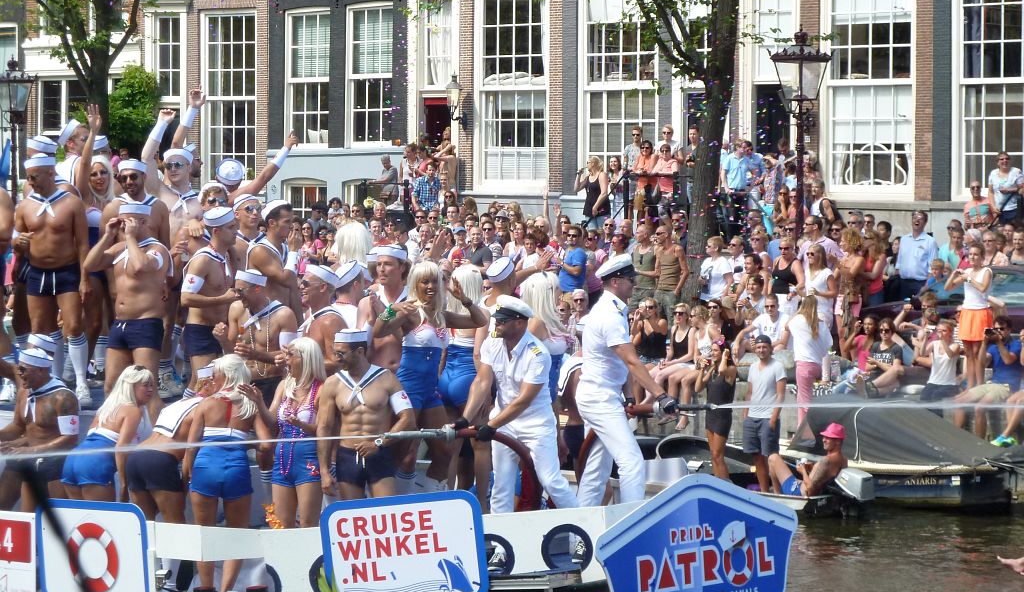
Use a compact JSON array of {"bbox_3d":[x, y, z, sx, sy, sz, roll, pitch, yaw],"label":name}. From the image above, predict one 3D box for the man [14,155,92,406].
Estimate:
[{"bbox_3d":[-3.337,-0.115,22.448,0.540,1.840,0.380,0,3,10],"label":"man"}]

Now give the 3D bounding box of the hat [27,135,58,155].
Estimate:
[{"bbox_3d":[-3.479,-1.123,22.800,0.235,0.120,0.220,11,4,-9],"label":"hat"}]

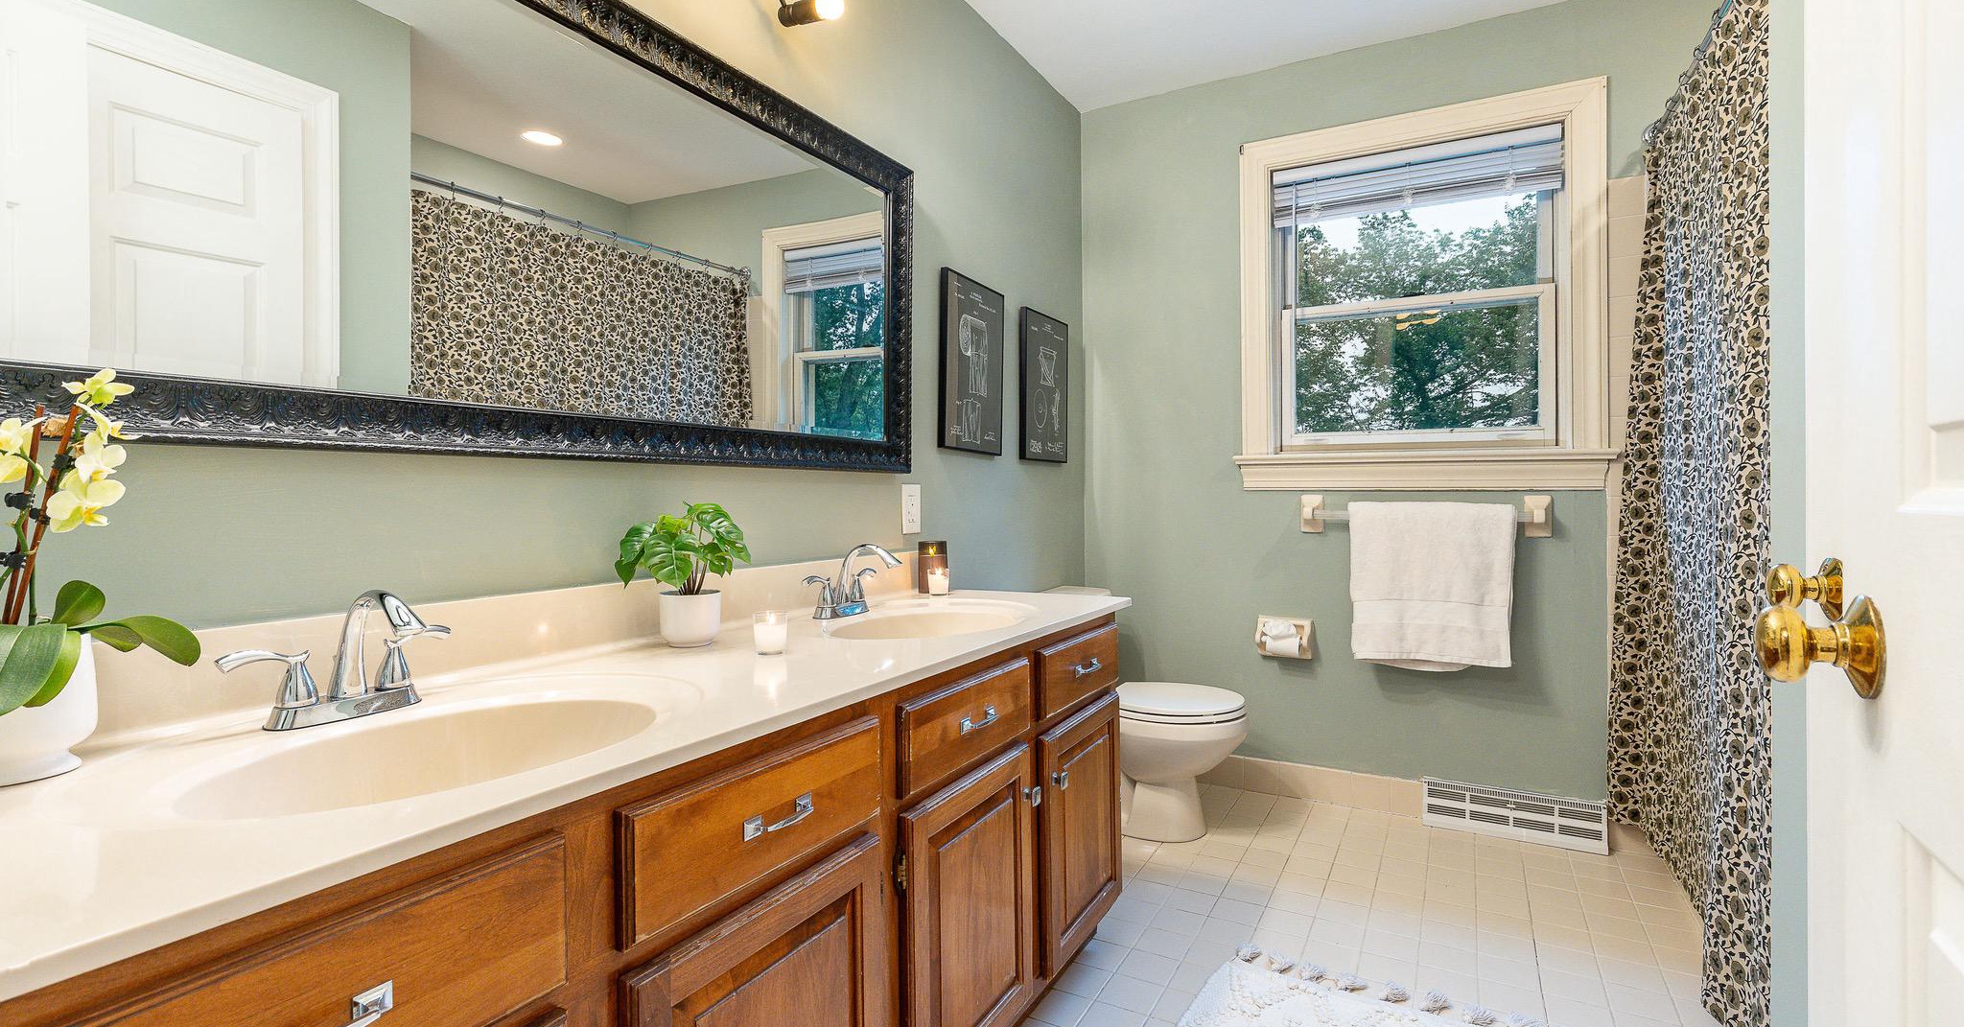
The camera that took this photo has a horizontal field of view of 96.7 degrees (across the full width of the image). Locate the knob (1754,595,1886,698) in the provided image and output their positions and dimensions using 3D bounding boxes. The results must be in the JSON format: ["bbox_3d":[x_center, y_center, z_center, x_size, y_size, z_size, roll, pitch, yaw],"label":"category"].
[{"bbox_3d":[0.558,0.089,0.588,0.057,0.067,0.067,0,1,28],"label":"knob"}]

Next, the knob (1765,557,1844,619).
[{"bbox_3d":[0.869,0.079,0.927,0.057,0.066,0.066,0,1,28],"label":"knob"}]

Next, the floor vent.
[{"bbox_3d":[1.526,0.860,2.511,0.447,0.137,0.056,0,1,28],"label":"floor vent"}]

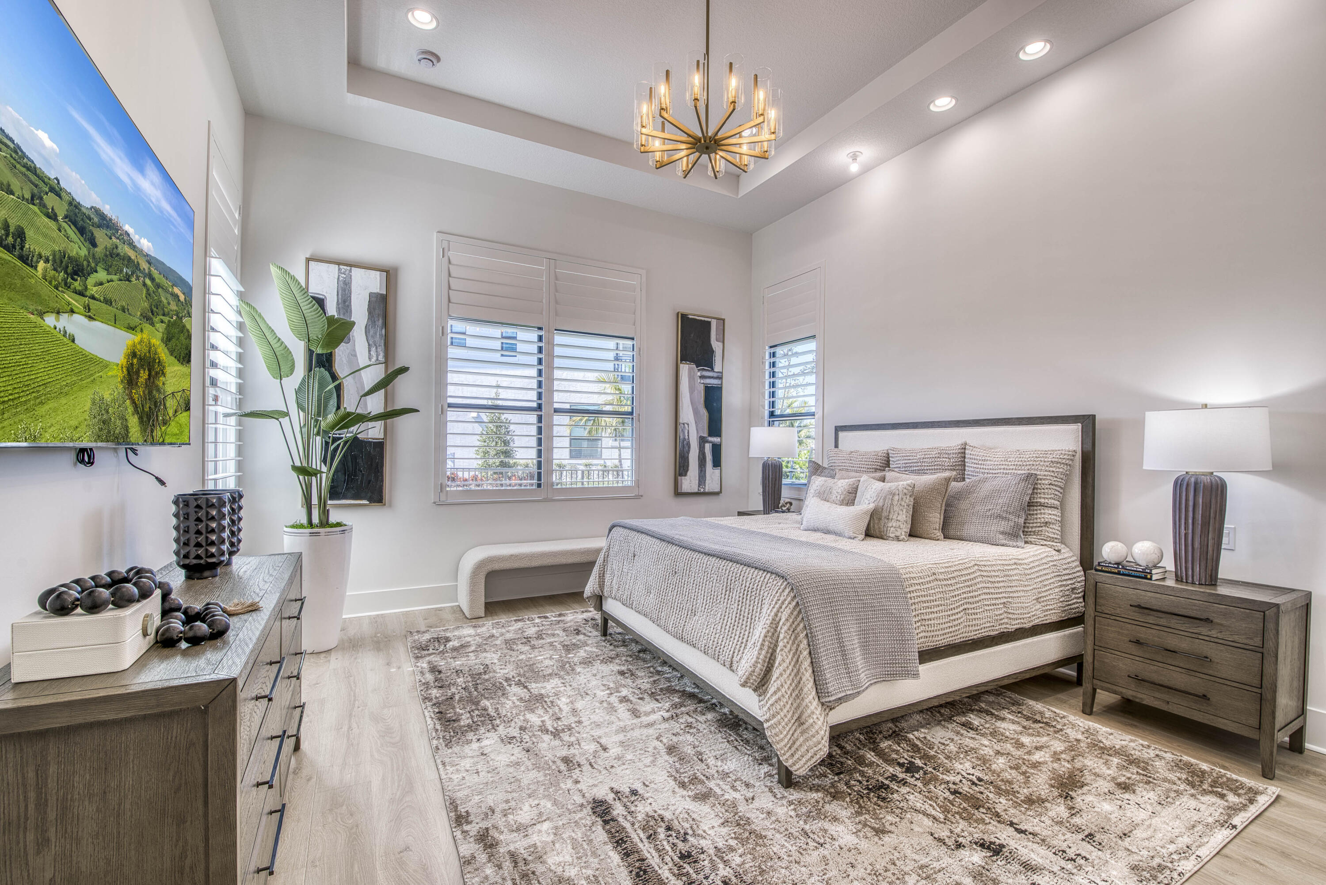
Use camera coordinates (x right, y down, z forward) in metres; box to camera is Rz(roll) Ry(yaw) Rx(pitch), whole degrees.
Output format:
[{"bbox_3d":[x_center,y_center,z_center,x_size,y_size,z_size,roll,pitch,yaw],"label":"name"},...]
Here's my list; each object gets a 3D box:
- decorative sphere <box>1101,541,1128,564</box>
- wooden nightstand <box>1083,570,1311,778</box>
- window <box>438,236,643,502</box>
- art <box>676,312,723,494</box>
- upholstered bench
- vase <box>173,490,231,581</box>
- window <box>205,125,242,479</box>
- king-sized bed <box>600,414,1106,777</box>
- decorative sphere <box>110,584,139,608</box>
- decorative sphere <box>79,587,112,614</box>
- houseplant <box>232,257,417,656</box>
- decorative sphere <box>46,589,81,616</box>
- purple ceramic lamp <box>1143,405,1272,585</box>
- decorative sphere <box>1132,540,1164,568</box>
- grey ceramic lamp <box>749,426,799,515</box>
[{"bbox_3d":[2.384,0.579,2.913,0.111,0.111,0.111,1,-1,-29],"label":"decorative sphere"},{"bbox_3d":[2.619,1.061,2.755,0.455,0.743,0.705,1,0,-29],"label":"wooden nightstand"},{"bbox_3d":[-1.073,-0.619,5.200,2.000,2.300,0.100,1,-1,-29],"label":"window"},{"bbox_3d":[0.401,-0.403,5.920,0.577,1.900,0.045,1,0,-29],"label":"art"},{"bbox_3d":[-0.995,1.176,5.009,1.540,0.510,0.450,1,-1,-29],"label":"upholstered bench"},{"bbox_3d":[-1.691,0.345,2.030,0.166,0.298,0.166,1,0,-29],"label":"vase"},{"bbox_3d":[-2.774,-0.650,3.493,0.100,2.300,0.930,1,-1,-29],"label":"window"},{"bbox_3d":[1.058,0.618,3.667,2.380,1.590,2.090,1,0,-27],"label":"king-sized bed"},{"bbox_3d":[-1.216,0.347,1.246,0.051,0.054,0.051,1,0,-29],"label":"decorative sphere"},{"bbox_3d":[-1.219,0.342,1.188,0.051,0.050,0.051,1,-1,-29],"label":"decorative sphere"},{"bbox_3d":[-2.303,0.110,3.827,1.080,2.570,0.930,1,-1,-29],"label":"houseplant"},{"bbox_3d":[-1.275,0.341,1.176,0.051,0.049,0.051,1,-1,-29],"label":"decorative sphere"},{"bbox_3d":[2.659,0.249,2.726,0.455,0.870,0.455,1,-1,-29],"label":"purple ceramic lamp"},{"bbox_3d":[2.487,0.572,2.839,0.126,0.124,0.126,1,0,-29],"label":"decorative sphere"},{"bbox_3d":[1.083,0.269,5.377,0.452,0.870,0.452,1,0,0],"label":"grey ceramic lamp"}]

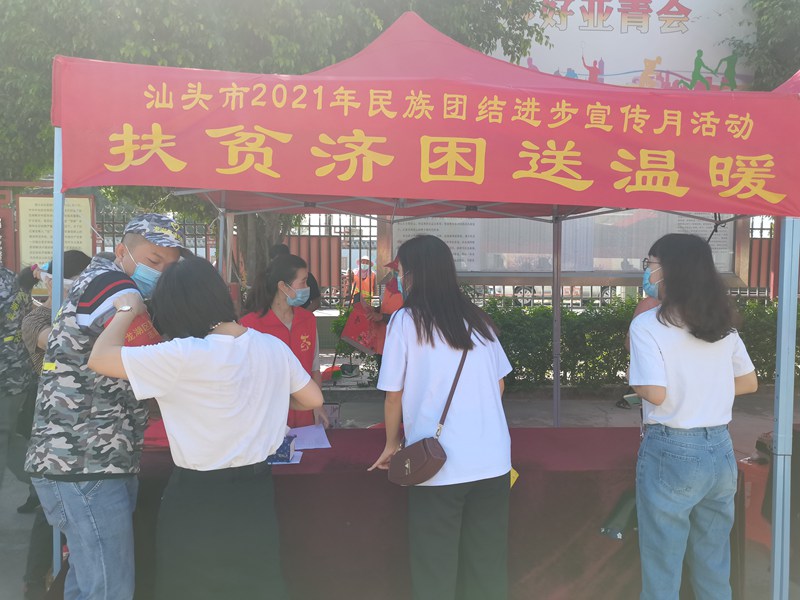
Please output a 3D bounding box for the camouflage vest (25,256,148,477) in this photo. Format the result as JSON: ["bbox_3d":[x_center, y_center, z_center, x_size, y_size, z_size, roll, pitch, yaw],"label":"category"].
[{"bbox_3d":[-1.000,0.205,1.920,0.360,0.700,0.480,7,-1,-26],"label":"camouflage vest"}]

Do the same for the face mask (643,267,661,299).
[{"bbox_3d":[0.905,-0.060,2.130,0.085,0.115,0.130,1,2,37],"label":"face mask"}]

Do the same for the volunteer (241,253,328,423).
[{"bbox_3d":[-0.545,0.590,2.820,0.480,1.600,0.360,-1,2,-27],"label":"volunteer"}]

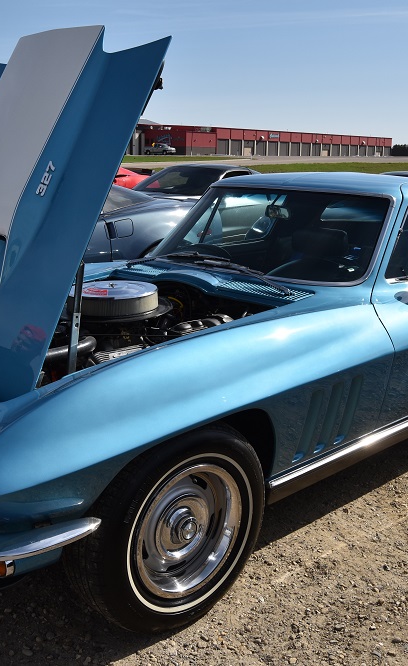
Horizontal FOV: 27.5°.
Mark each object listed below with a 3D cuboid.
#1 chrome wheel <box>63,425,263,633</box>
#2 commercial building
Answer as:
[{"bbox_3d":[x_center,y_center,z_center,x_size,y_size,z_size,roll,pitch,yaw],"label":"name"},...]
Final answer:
[{"bbox_3d":[-0.095,0.575,2.538,0.670,0.670,0.200,-10,17,-41],"label":"chrome wheel"},{"bbox_3d":[15.304,-51.073,224.922,22.000,6.300,125.000,10,16,35],"label":"commercial building"}]

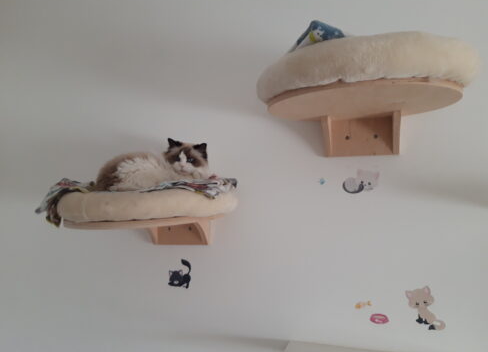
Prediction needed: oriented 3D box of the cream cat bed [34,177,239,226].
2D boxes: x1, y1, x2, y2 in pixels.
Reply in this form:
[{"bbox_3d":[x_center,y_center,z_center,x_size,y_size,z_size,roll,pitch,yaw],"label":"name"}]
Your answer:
[{"bbox_3d":[-0.312,0.074,1.100,0.570,0.145,0.370,-1,0,17],"label":"cream cat bed"}]

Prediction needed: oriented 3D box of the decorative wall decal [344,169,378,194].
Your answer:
[{"bbox_3d":[0.363,0.018,1.135,0.111,0.076,0.008,-1,0,17],"label":"decorative wall decal"}]

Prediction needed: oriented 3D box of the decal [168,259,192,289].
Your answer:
[{"bbox_3d":[-0.230,0.353,1.312,0.093,0.106,0.008,-1,0,17],"label":"decal"}]

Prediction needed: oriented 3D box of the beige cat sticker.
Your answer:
[{"bbox_3d":[0.538,0.393,1.083,0.111,0.130,0.008,-1,0,17],"label":"beige cat sticker"}]

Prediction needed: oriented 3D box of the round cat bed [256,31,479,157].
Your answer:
[{"bbox_3d":[0.288,-0.169,0.913,0.520,0.223,0.475,-1,0,0],"label":"round cat bed"}]

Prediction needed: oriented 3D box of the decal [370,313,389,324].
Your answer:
[{"bbox_3d":[0.415,0.439,1.119,0.056,0.032,0.008,-1,0,17],"label":"decal"}]

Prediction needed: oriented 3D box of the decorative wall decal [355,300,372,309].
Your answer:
[{"bbox_3d":[0.369,0.401,1.133,0.050,0.026,0.008,-1,0,17],"label":"decorative wall decal"}]

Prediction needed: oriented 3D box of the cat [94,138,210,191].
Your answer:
[{"bbox_3d":[-0.283,-0.015,1.092,0.360,0.185,0.210,-1,0,32],"label":"cat"}]

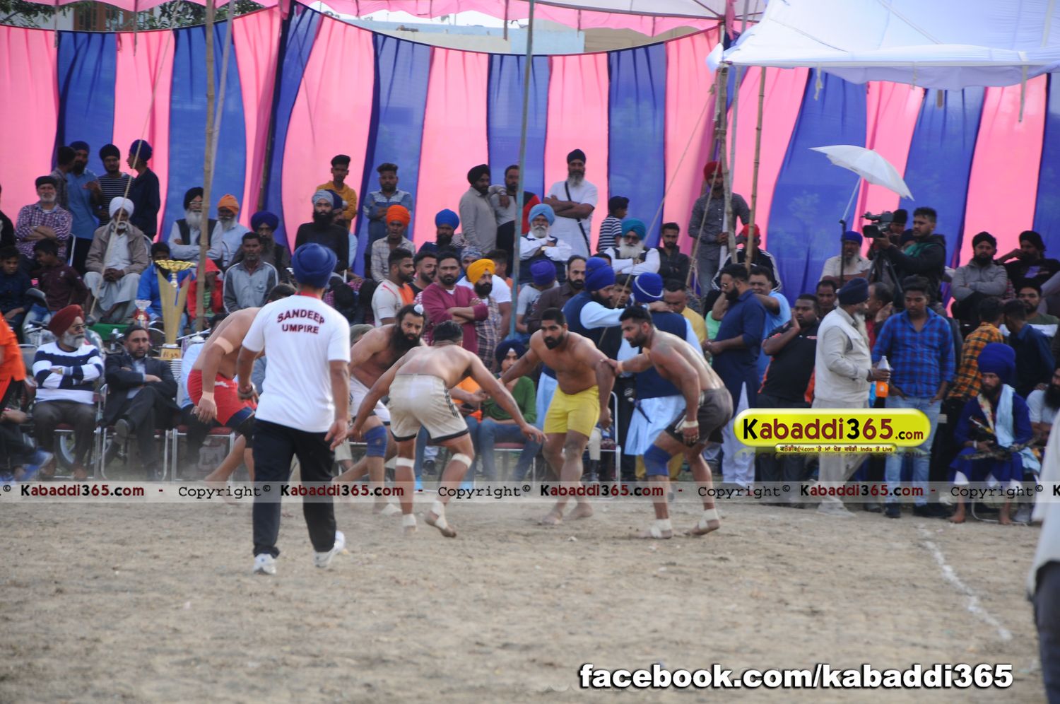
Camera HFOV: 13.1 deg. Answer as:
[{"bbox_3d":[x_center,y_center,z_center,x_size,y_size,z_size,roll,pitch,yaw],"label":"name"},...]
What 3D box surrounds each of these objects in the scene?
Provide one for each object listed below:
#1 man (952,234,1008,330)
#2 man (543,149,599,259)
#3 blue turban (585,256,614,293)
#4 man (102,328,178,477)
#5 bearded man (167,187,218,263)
[{"bbox_3d":[4.505,-0.619,46.300,0.570,1.250,0.750,3,1,5],"label":"man"},{"bbox_3d":[0.372,-1.040,44.011,0.520,1.780,0.360,2,1,5],"label":"man"},{"bbox_3d":[0.551,-0.620,36.600,0.250,0.270,0.230,2,1,18],"label":"blue turban"},{"bbox_3d":[-3.055,0.386,36.200,0.600,1.220,0.880,2,1,-7],"label":"man"},{"bbox_3d":[-3.382,-1.030,46.500,0.560,1.280,0.750,2,1,-6],"label":"bearded man"}]

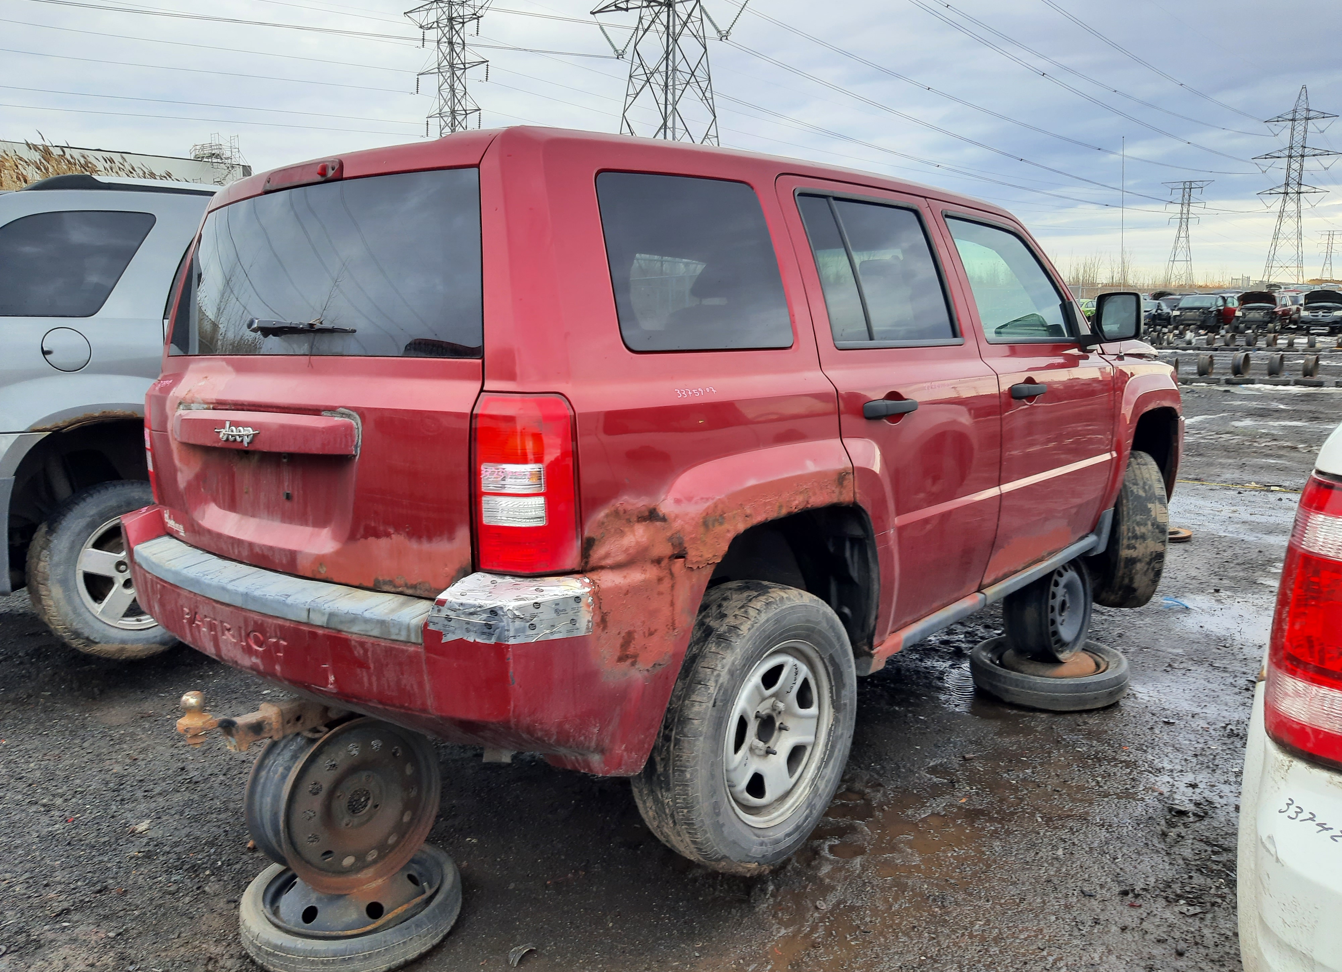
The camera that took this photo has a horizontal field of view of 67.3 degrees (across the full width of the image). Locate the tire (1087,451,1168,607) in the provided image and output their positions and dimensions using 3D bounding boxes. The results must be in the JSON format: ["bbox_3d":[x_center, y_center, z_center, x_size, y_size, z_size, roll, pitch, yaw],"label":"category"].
[{"bbox_3d":[1.956,0.186,4.364,0.210,0.672,0.672,2,10,13],"label":"tire"}]

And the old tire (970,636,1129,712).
[{"bbox_3d":[1.441,0.711,3.852,0.567,0.108,0.567,0,10,0],"label":"old tire"}]

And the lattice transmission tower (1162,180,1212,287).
[{"bbox_3d":[117.700,-55.940,231.670,11.000,27.700,6.000,9,14,40],"label":"lattice transmission tower"}]

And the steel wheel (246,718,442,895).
[{"bbox_3d":[-0.789,0.752,2.447,0.189,0.410,0.410,-1,7,43],"label":"steel wheel"}]

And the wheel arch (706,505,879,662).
[{"bbox_3d":[0.259,0.278,2.438,0.180,0.460,0.760,6,11,41],"label":"wheel arch"}]

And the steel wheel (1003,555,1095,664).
[{"bbox_3d":[1.465,0.467,3.915,0.392,0.392,0.170,-10,9,-44],"label":"steel wheel"}]

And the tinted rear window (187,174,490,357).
[{"bbox_3d":[-0.843,-0.481,2.290,1.300,0.380,0.080,6,-4,41],"label":"tinted rear window"}]

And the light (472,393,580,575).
[{"bbox_3d":[-0.265,-0.005,1.837,0.190,0.330,0.115,8,13,41],"label":"light"}]

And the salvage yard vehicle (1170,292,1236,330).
[{"bbox_3d":[24.325,-7.878,45.900,1.950,1.750,4.900,8,13,39],"label":"salvage yard vehicle"}]

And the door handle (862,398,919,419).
[{"bbox_3d":[0.582,-0.202,2.644,0.050,0.045,0.225,6,11,41],"label":"door handle"}]

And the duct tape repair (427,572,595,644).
[{"bbox_3d":[-0.280,0.216,1.841,0.195,0.110,0.215,8,13,41],"label":"duct tape repair"}]

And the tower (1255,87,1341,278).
[{"bbox_3d":[122.873,-56.315,199.339,15.600,43.150,6.600,8,13,36],"label":"tower"}]

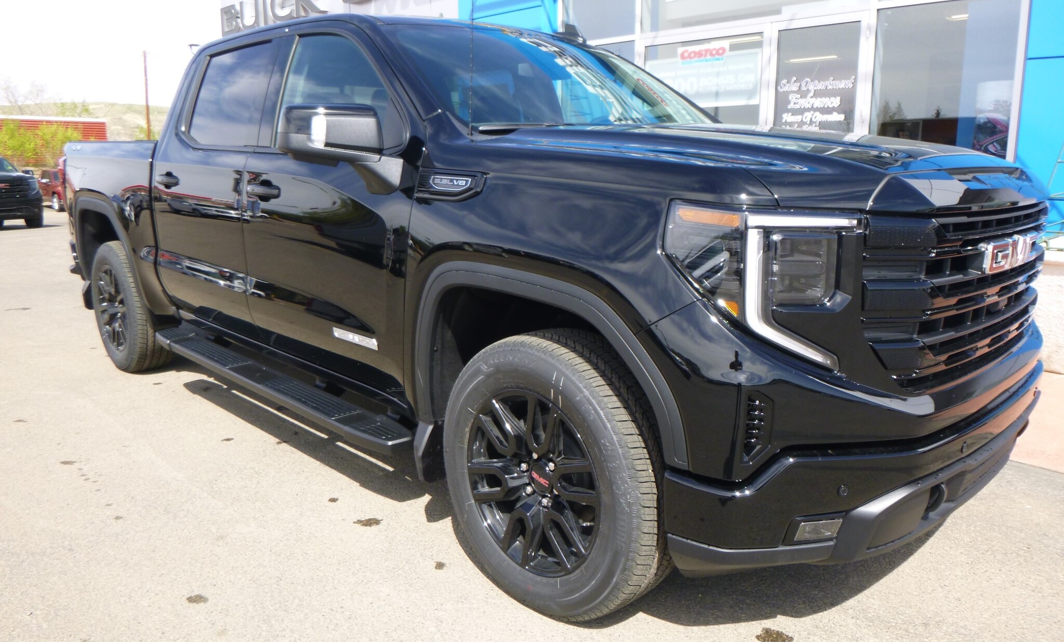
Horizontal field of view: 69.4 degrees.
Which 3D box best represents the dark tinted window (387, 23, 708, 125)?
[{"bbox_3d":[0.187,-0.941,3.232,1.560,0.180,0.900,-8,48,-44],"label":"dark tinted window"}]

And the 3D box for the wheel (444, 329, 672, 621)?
[{"bbox_3d":[0.080,0.441,2.295,0.280,0.822,0.838,-8,14,-44],"label":"wheel"}]

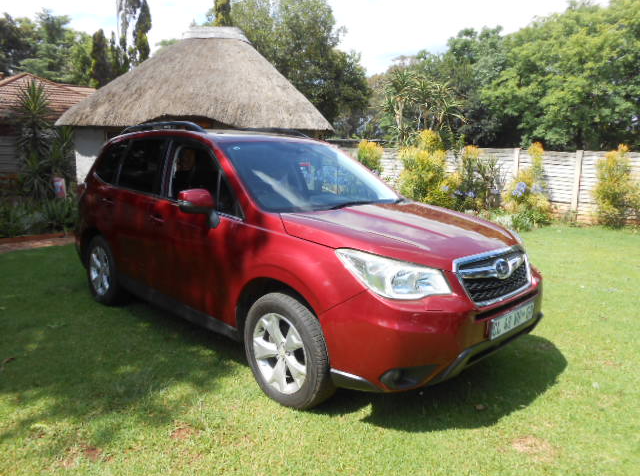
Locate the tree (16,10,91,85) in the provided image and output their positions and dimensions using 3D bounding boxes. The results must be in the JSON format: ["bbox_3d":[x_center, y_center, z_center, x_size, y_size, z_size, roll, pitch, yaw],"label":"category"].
[{"bbox_3d":[-15.058,-8.098,27.728,4.800,9.700,4.800,2,9,0],"label":"tree"}]

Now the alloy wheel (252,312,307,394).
[{"bbox_3d":[-0.176,0.650,2.792,0.180,0.470,0.470,-7,12,-44],"label":"alloy wheel"}]

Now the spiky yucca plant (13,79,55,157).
[{"bbox_3d":[-5.916,-2.445,9.960,0.880,1.578,0.880,1,9,0],"label":"spiky yucca plant"}]

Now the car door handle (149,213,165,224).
[{"bbox_3d":[-1.230,-0.143,3.604,0.055,0.045,0.205,-7,12,-44],"label":"car door handle"}]

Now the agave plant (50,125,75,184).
[{"bbox_3d":[-5.630,-1.791,10.468,0.660,1.247,0.660,1,9,0],"label":"agave plant"}]

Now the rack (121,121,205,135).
[{"bbox_3d":[-1.410,-0.961,4.201,1.500,0.100,0.060,10,13,44],"label":"rack"}]

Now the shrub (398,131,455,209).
[{"bbox_3d":[2.823,-1.724,13.076,1.500,2.350,1.400,2,9,0],"label":"shrub"}]

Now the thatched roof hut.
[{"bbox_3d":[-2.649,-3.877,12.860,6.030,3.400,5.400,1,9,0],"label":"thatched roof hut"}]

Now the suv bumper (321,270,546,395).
[{"bbox_3d":[0.842,0.457,2.865,1.770,0.510,0.620,-7,12,-44],"label":"suv bumper"}]

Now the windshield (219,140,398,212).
[{"bbox_3d":[-0.080,-0.529,3.684,1.440,0.200,0.880,-7,44,-44],"label":"windshield"}]

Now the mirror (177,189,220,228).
[{"bbox_3d":[-0.801,-0.198,3.121,0.180,0.220,0.250,10,13,44],"label":"mirror"}]

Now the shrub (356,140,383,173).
[{"bbox_3d":[1.405,-1.811,13.950,0.800,2.000,0.800,2,9,0],"label":"shrub"}]

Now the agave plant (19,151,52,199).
[{"bbox_3d":[-6.002,-1.314,10.140,0.750,1.048,0.750,1,9,0],"label":"agave plant"}]

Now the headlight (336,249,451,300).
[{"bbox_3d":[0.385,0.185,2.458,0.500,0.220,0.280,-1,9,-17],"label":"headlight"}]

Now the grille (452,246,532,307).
[{"bbox_3d":[1.023,0.193,2.715,0.140,0.250,0.770,10,13,44],"label":"grille"}]

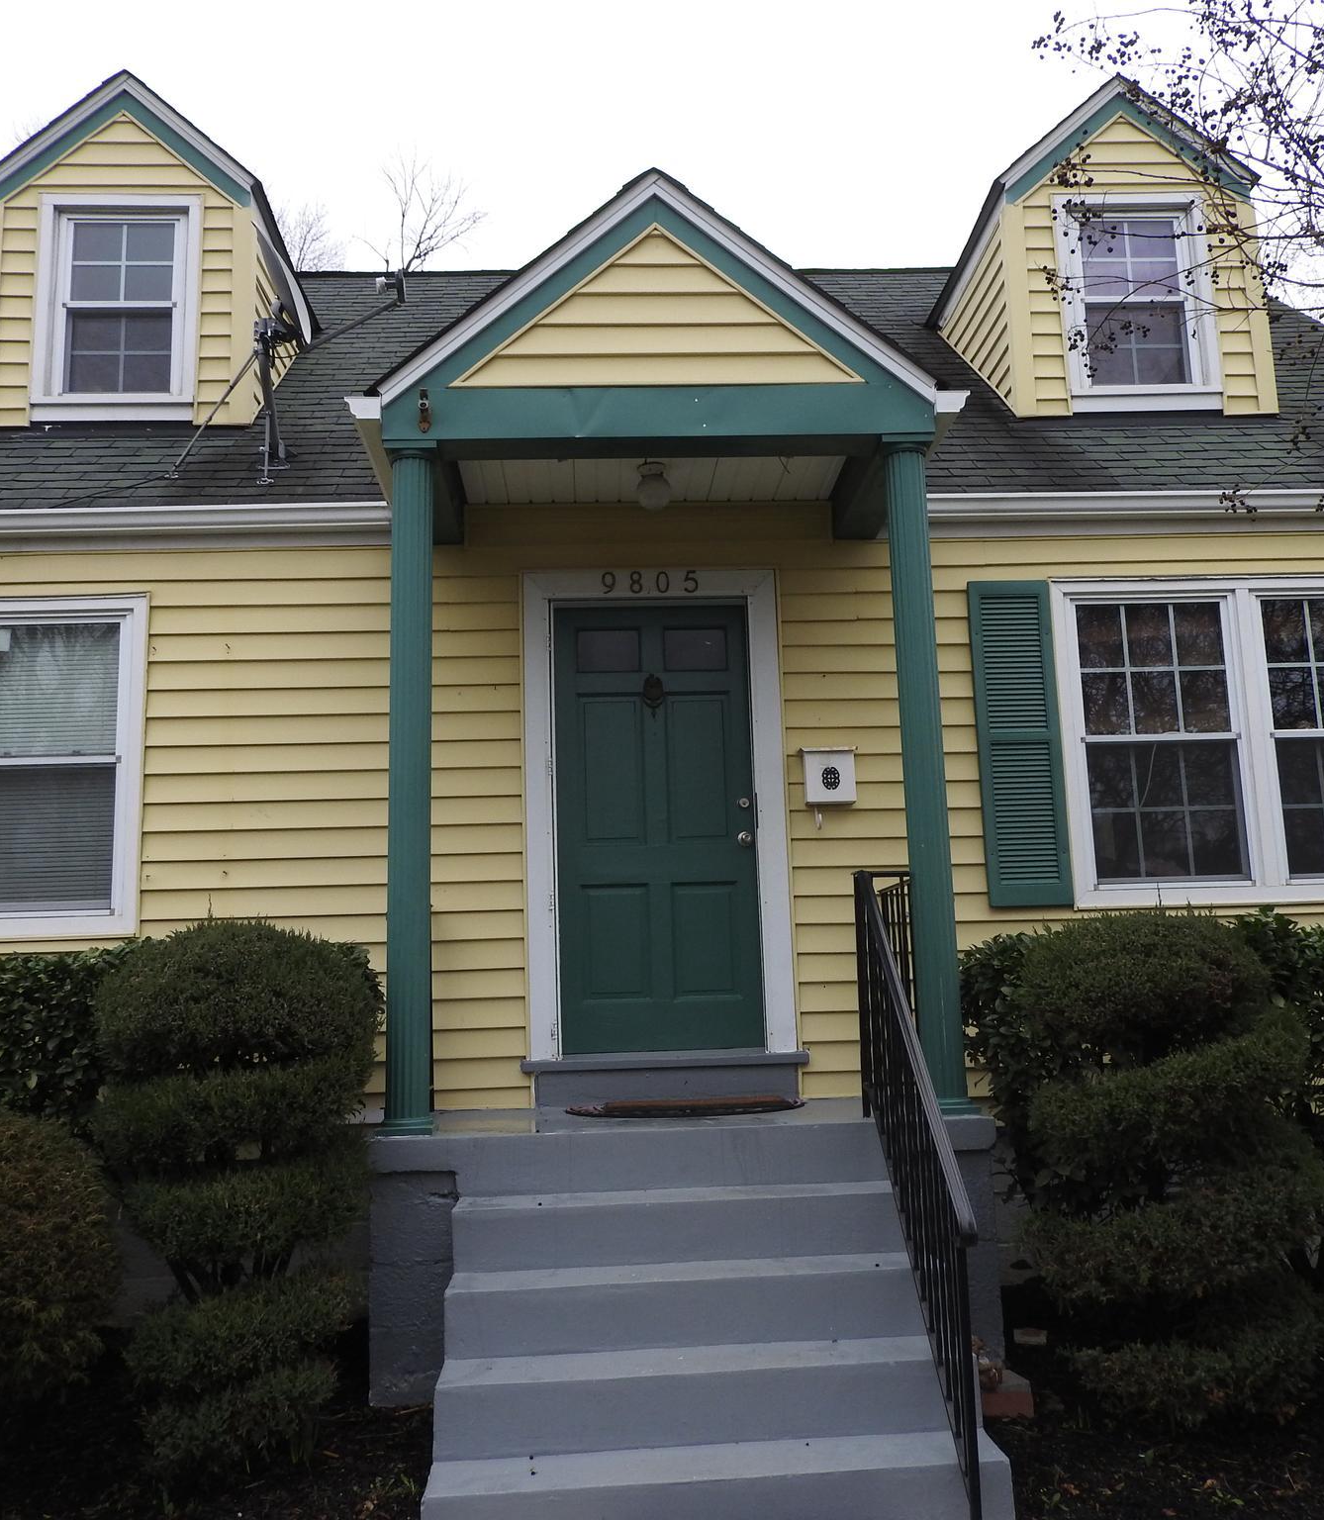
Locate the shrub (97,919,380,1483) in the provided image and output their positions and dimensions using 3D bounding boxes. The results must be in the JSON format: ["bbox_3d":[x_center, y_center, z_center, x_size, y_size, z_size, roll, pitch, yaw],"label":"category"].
[{"bbox_3d":[-1.337,1.293,4.432,0.860,1.580,0.860,-1,-10,-3],"label":"shrub"}]

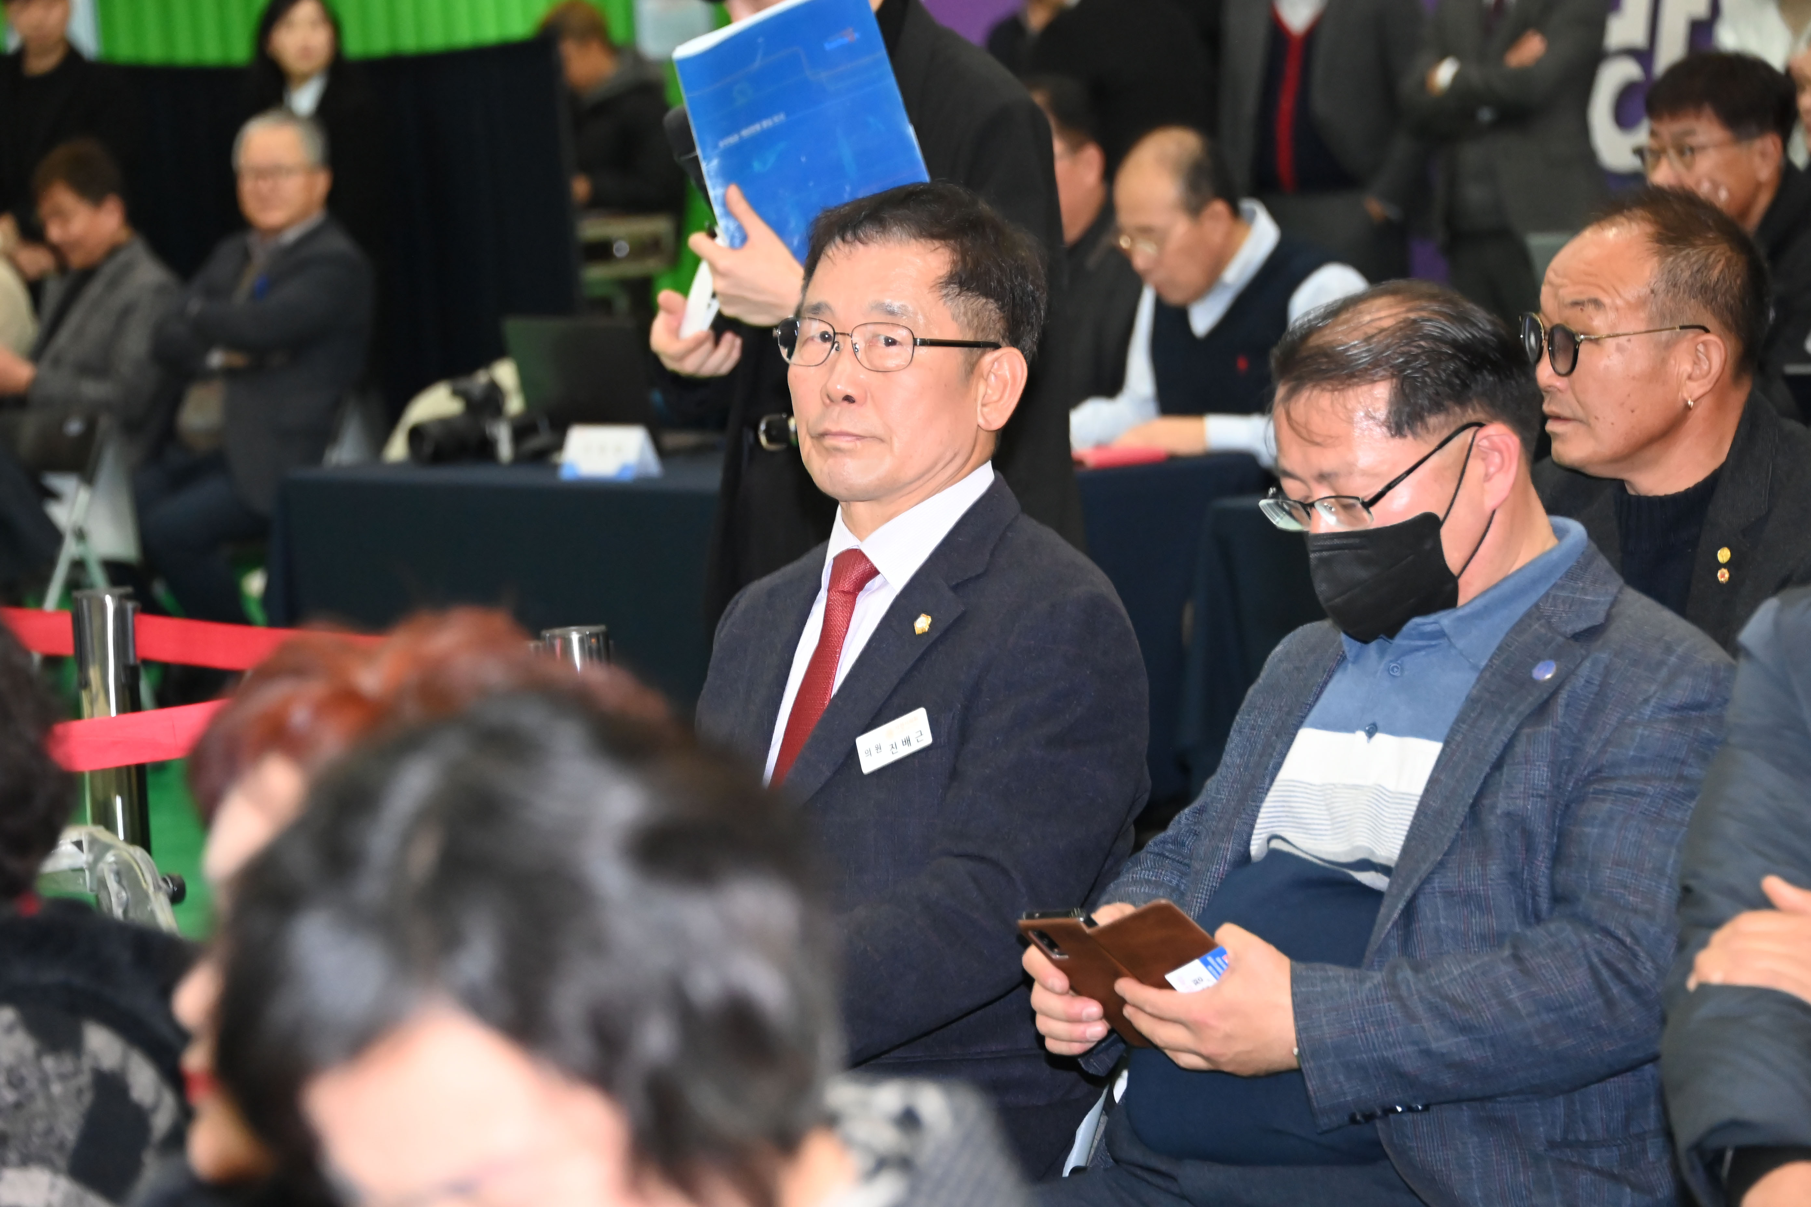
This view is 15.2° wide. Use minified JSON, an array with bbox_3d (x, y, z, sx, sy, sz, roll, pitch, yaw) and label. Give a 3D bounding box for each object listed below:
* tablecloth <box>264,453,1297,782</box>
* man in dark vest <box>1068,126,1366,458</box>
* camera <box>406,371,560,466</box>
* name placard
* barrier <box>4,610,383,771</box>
[{"bbox_3d":[-0.236,0.167,10.747,0.700,0.750,1.520,-7,6,-40],"label":"tablecloth"},{"bbox_3d":[0.472,-0.080,10.180,0.530,1.270,0.740,2,6,41],"label":"man in dark vest"},{"bbox_3d":[-0.690,-0.296,11.100,0.210,0.145,0.150,-6,6,-36],"label":"camera"},{"bbox_3d":[-0.460,-0.233,10.650,0.070,0.086,0.185,-7,6,-40],"label":"name placard"},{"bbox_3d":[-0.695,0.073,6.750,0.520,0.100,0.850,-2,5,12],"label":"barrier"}]

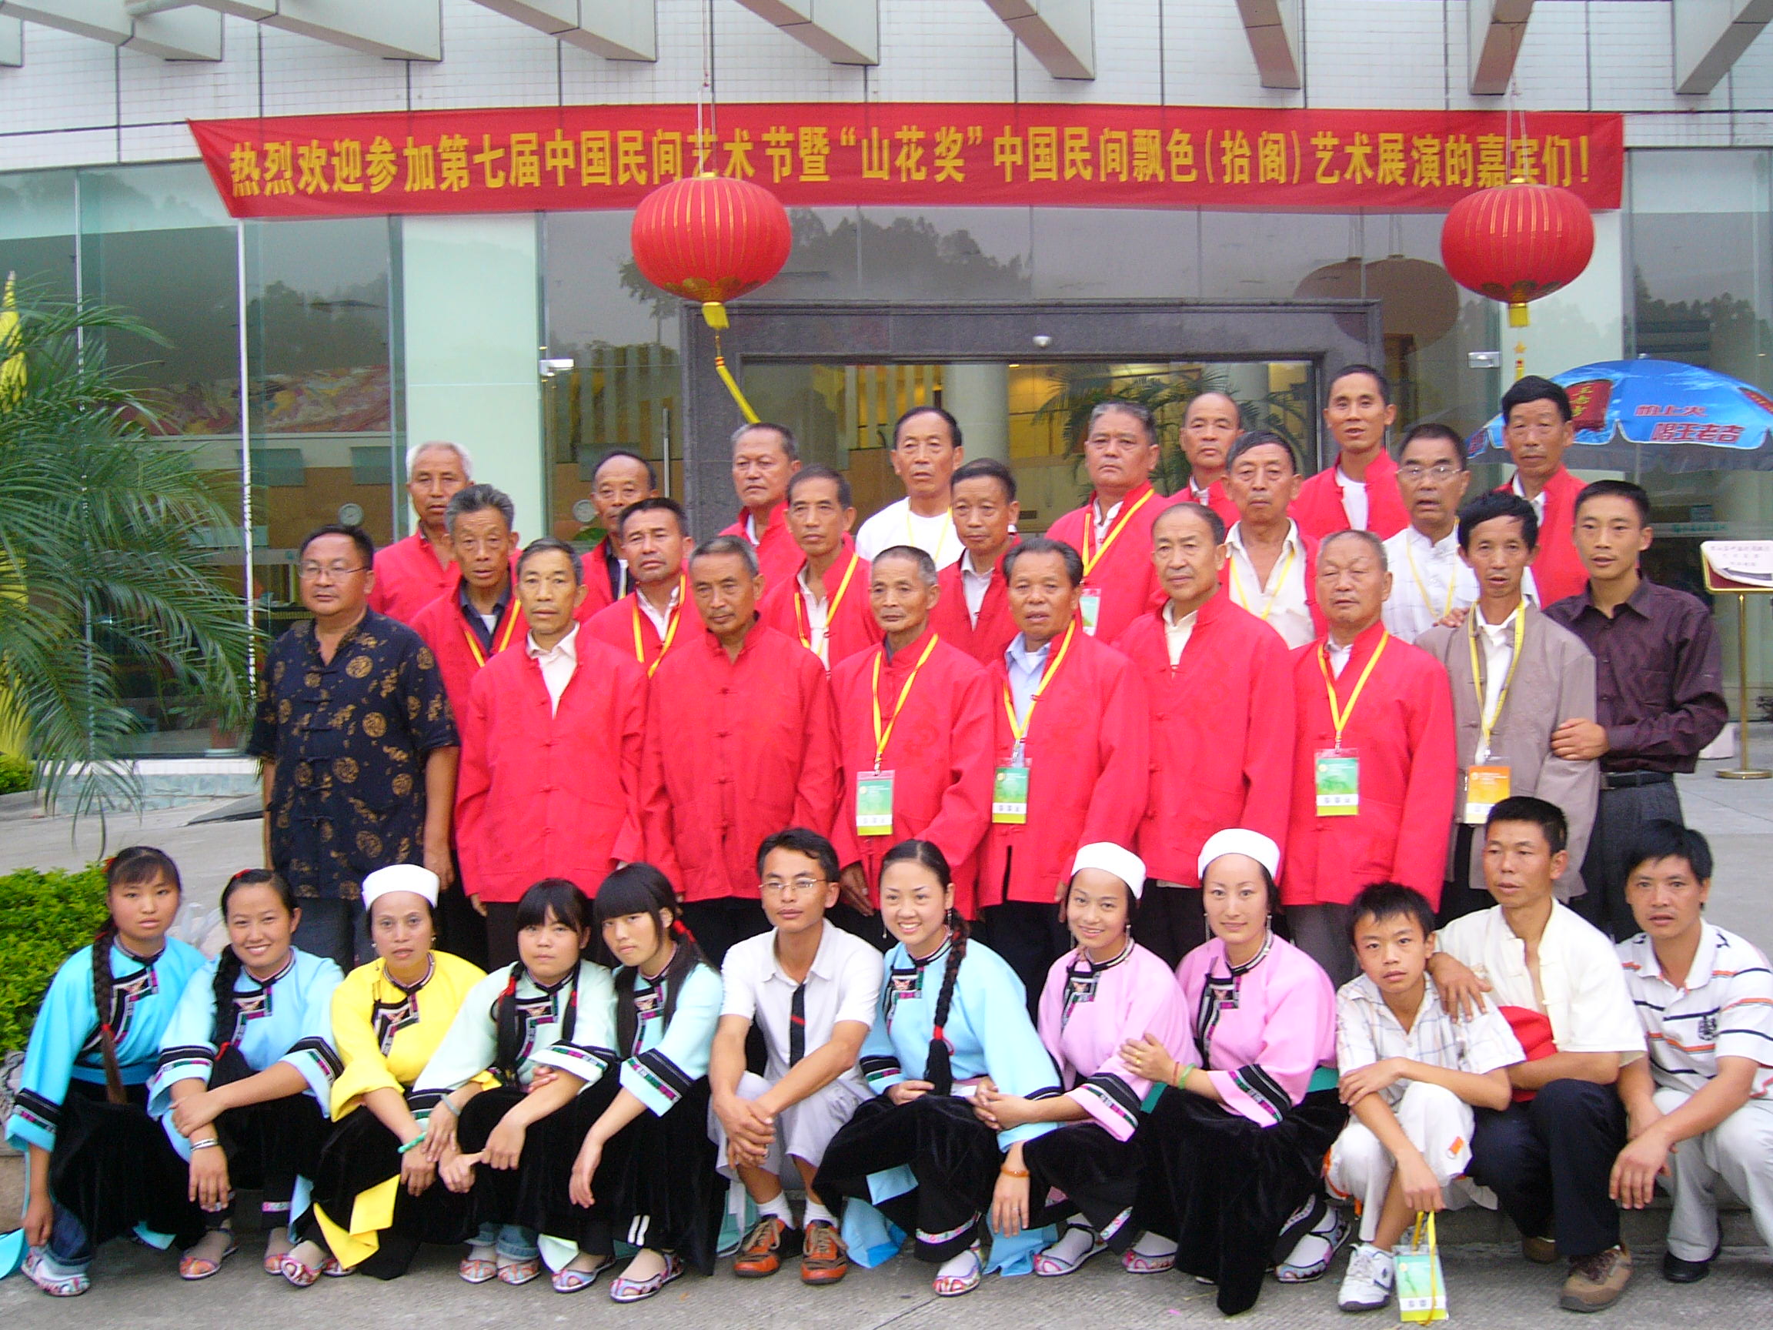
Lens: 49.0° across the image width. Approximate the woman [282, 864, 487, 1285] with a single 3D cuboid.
[{"bbox_3d":[-1.213,0.962,4.740,0.500,0.957,0.600,-1,1,-6],"label":"woman"}]

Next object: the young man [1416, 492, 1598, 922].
[{"bbox_3d":[1.538,0.404,4.793,0.500,1.664,0.310,-1,0,20],"label":"young man"}]

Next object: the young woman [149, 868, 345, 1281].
[{"bbox_3d":[-1.534,0.947,4.723,0.460,0.902,0.600,-1,0,-3],"label":"young woman"}]

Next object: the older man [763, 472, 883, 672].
[{"bbox_3d":[-0.172,0.256,5.476,0.490,1.630,0.300,-1,0,7],"label":"older man"}]

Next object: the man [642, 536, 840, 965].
[{"bbox_3d":[-0.360,0.471,5.021,0.510,1.603,0.310,-1,0,10],"label":"man"}]

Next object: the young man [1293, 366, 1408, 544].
[{"bbox_3d":[1.314,0.019,5.355,0.480,1.680,0.280,-1,0,15],"label":"young man"}]

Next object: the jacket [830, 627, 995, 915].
[{"bbox_3d":[0.072,0.268,4.852,0.430,0.720,0.270,-1,0,18],"label":"jacket"}]

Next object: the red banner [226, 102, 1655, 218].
[{"bbox_3d":[0.125,-3.363,13.000,9.600,0.730,0.090,0,0,-2],"label":"red banner"}]

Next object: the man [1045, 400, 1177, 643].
[{"bbox_3d":[0.649,0.095,5.480,0.480,1.670,0.320,-1,1,25],"label":"man"}]

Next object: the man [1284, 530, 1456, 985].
[{"bbox_3d":[1.180,0.487,4.800,0.460,1.630,0.300,-1,1,27],"label":"man"}]

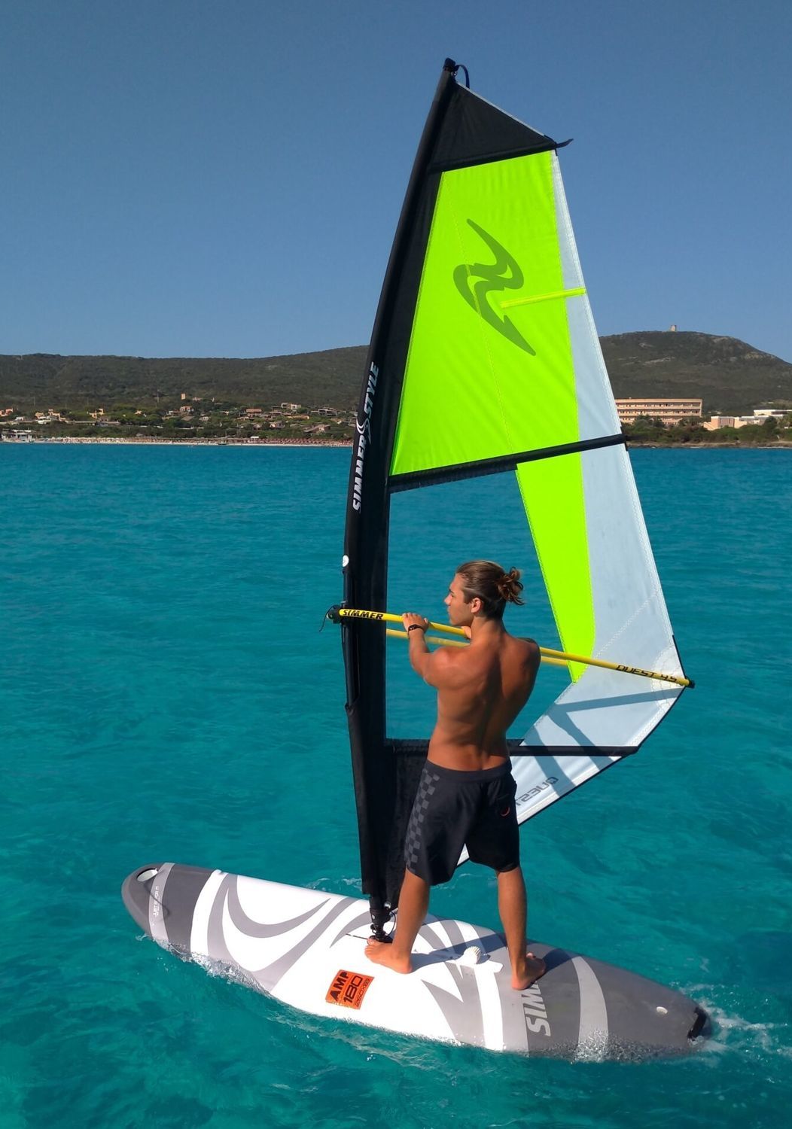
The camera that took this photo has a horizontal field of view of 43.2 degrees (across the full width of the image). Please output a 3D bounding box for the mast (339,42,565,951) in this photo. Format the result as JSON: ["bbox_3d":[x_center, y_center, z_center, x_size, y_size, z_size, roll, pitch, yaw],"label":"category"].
[{"bbox_3d":[0.182,-0.323,4.609,0.790,4.070,0.200,7,-2,0],"label":"mast"}]

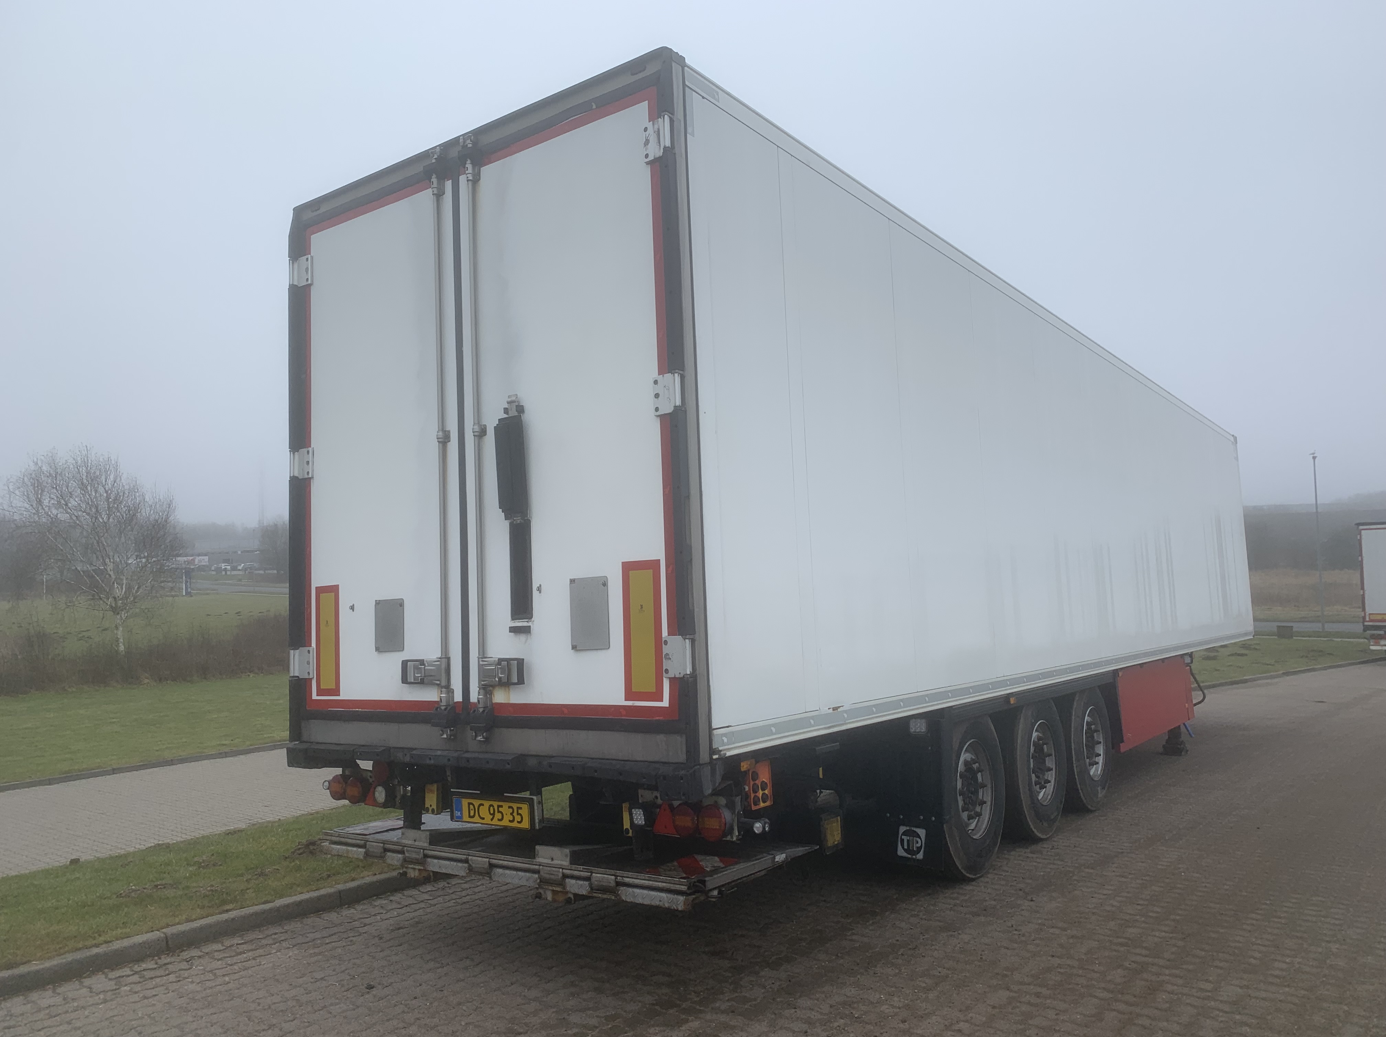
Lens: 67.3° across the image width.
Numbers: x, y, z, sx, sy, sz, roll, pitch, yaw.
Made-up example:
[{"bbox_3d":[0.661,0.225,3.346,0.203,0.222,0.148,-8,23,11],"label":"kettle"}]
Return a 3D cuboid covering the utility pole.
[{"bbox_3d":[33.072,1.316,55.000,0.280,9.380,0.280,0,-4,0],"label":"utility pole"}]

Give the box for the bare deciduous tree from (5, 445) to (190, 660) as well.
[{"bbox_3d":[-18.357,1.148,32.000,4.900,6.800,4.900,-2,-4,0],"label":"bare deciduous tree"}]

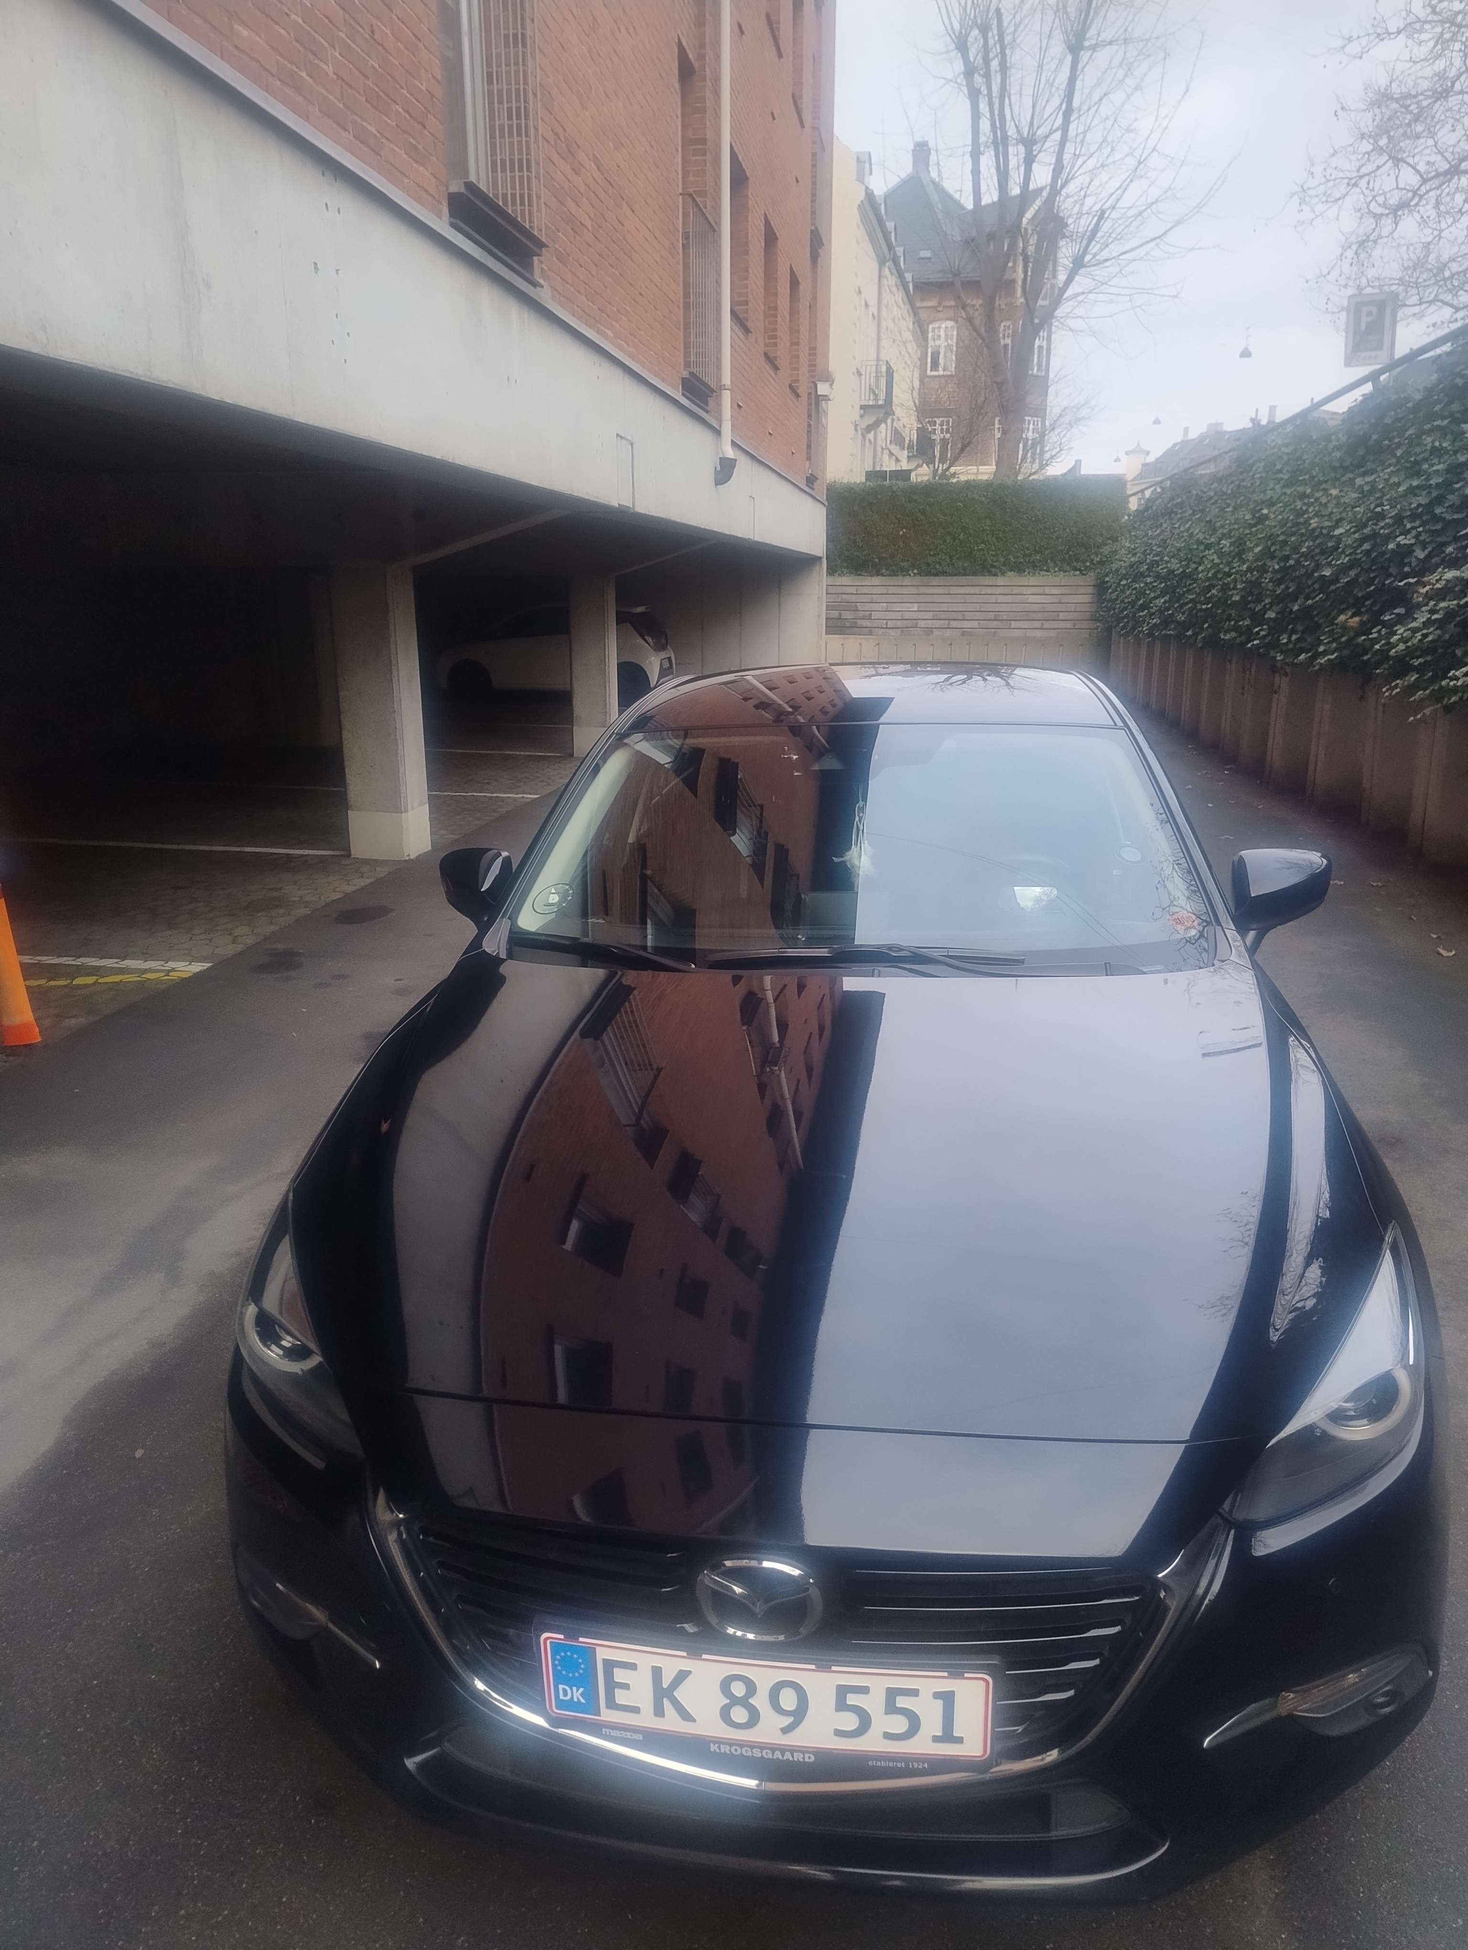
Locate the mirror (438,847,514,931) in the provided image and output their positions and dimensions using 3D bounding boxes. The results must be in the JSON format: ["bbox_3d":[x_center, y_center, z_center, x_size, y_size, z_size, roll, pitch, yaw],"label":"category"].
[{"bbox_3d":[-0.613,-0.205,3.234,0.220,0.200,0.150,1,16,9],"label":"mirror"}]

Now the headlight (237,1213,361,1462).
[{"bbox_3d":[-0.580,0.482,1.884,0.300,0.200,0.410,1,16,9],"label":"headlight"}]

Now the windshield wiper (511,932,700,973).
[{"bbox_3d":[-0.237,-0.046,2.577,0.470,0.055,0.065,11,20,31],"label":"windshield wiper"}]

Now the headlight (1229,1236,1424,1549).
[{"bbox_3d":[0.734,0.499,1.679,0.300,0.200,0.410,1,16,9],"label":"headlight"}]

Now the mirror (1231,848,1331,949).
[{"bbox_3d":[1.195,-0.178,2.953,0.220,0.200,0.150,1,16,9],"label":"mirror"}]

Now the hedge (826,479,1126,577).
[{"bbox_3d":[4.438,-8.164,24.739,5.700,1.720,1.100,2,16,8],"label":"hedge"}]

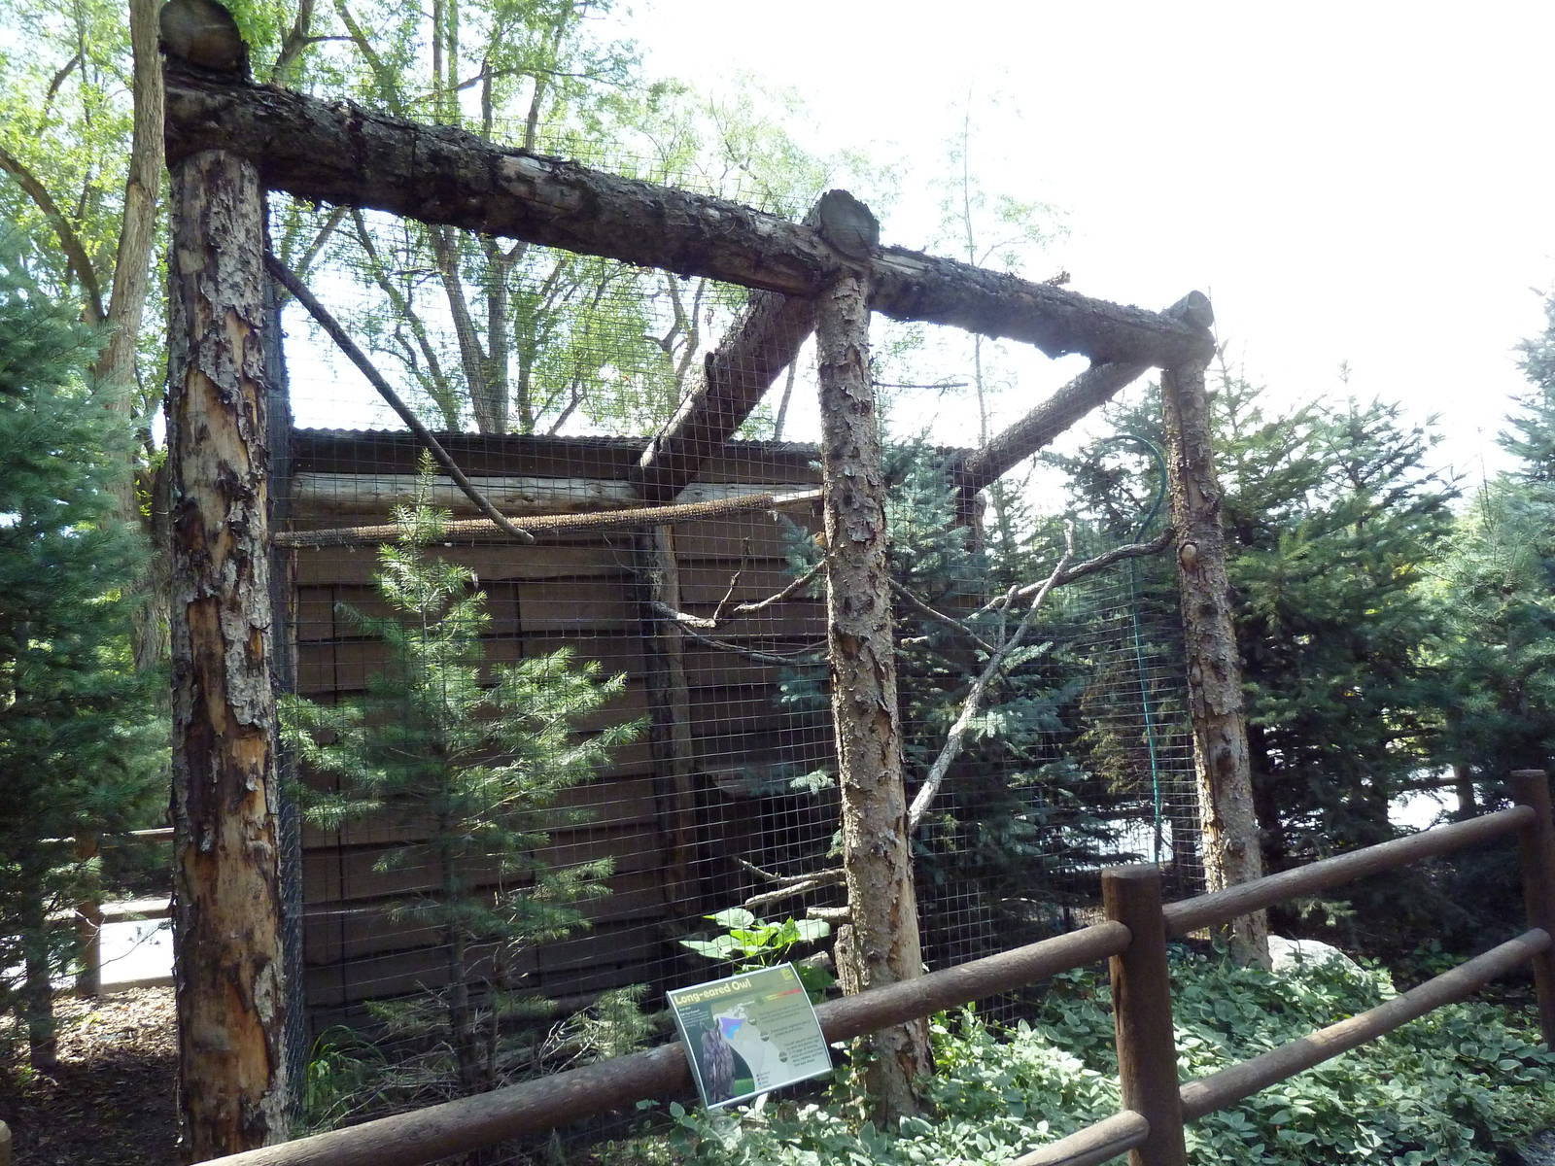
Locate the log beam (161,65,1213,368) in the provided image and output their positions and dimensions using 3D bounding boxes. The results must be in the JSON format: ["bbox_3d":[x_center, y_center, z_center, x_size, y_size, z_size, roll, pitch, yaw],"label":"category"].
[{"bbox_3d":[0.227,-1.116,3.884,4.140,0.260,0.260,0,-7,-34],"label":"log beam"}]

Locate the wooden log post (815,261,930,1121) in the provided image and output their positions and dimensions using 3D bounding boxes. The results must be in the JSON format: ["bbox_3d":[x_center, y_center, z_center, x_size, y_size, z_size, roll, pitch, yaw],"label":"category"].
[{"bbox_3d":[0.310,0.311,3.726,0.230,2.805,0.230,-3,-6,0],"label":"wooden log post"}]

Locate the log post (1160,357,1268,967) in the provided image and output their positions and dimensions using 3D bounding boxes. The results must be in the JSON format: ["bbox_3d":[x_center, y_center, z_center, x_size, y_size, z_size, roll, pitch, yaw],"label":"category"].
[{"bbox_3d":[1.856,0.307,4.764,0.230,2.606,0.230,1,-8,-34],"label":"log post"}]

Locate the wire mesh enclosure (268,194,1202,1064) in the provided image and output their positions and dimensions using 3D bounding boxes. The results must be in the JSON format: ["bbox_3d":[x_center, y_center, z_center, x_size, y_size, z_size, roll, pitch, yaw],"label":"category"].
[{"bbox_3d":[-0.151,0.477,4.734,3.833,2.738,2.200,0,-7,-34],"label":"wire mesh enclosure"}]

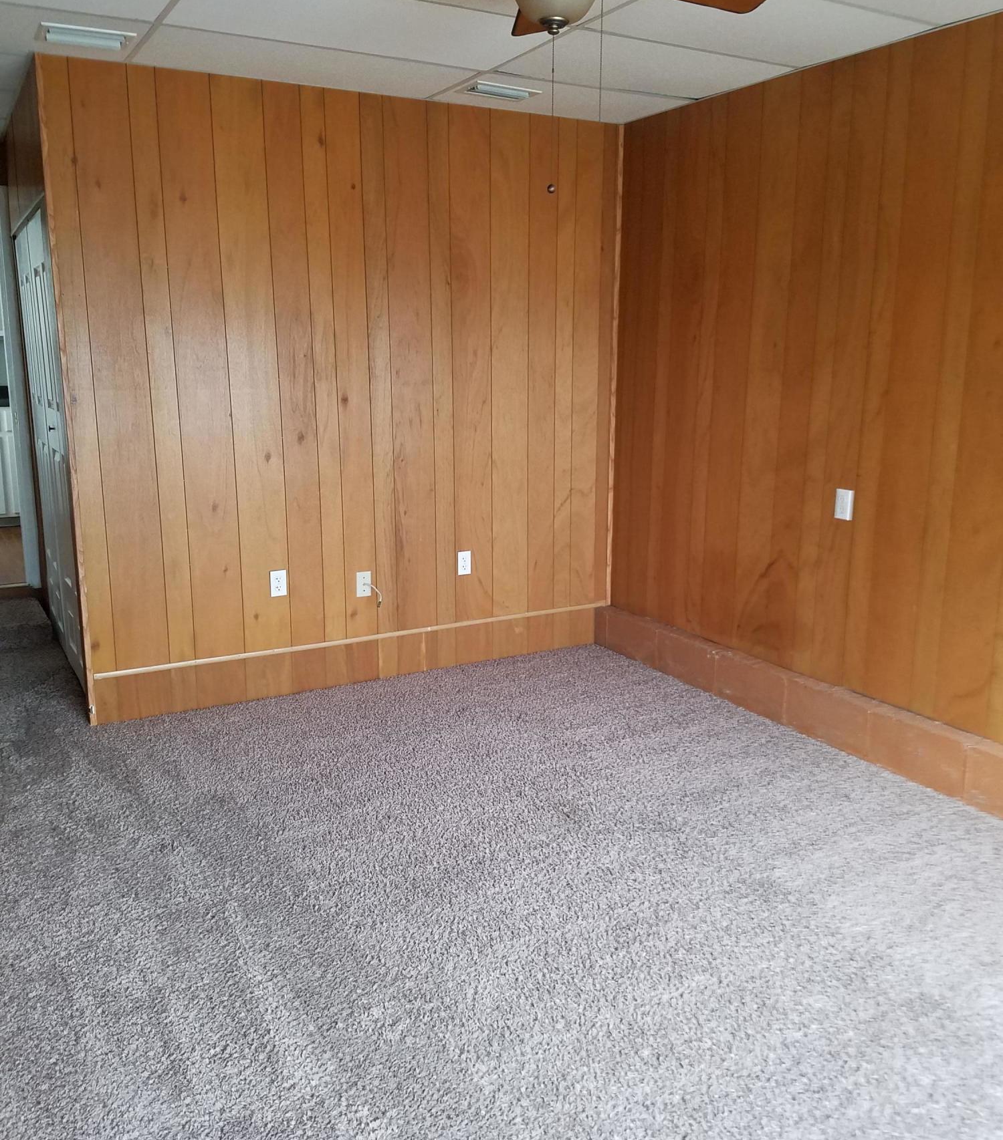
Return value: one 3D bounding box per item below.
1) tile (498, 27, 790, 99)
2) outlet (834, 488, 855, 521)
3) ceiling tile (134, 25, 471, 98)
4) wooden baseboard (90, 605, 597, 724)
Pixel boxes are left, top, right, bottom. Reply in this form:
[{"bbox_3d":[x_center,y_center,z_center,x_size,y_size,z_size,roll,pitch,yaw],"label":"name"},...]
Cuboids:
[{"bbox_3d":[0.530,-1.898,3.783,1.040,0.018,0.600,-7,15,-29],"label":"tile"},{"bbox_3d":[1.308,-0.248,3.829,0.022,0.115,0.071,-7,15,-29],"label":"outlet"},{"bbox_3d":[-0.712,-1.891,3.752,1.200,0.018,0.585,-7,15,-29],"label":"ceiling tile"},{"bbox_3d":[-0.593,0.414,4.701,2.510,0.215,0.020,-7,15,-29],"label":"wooden baseboard"}]

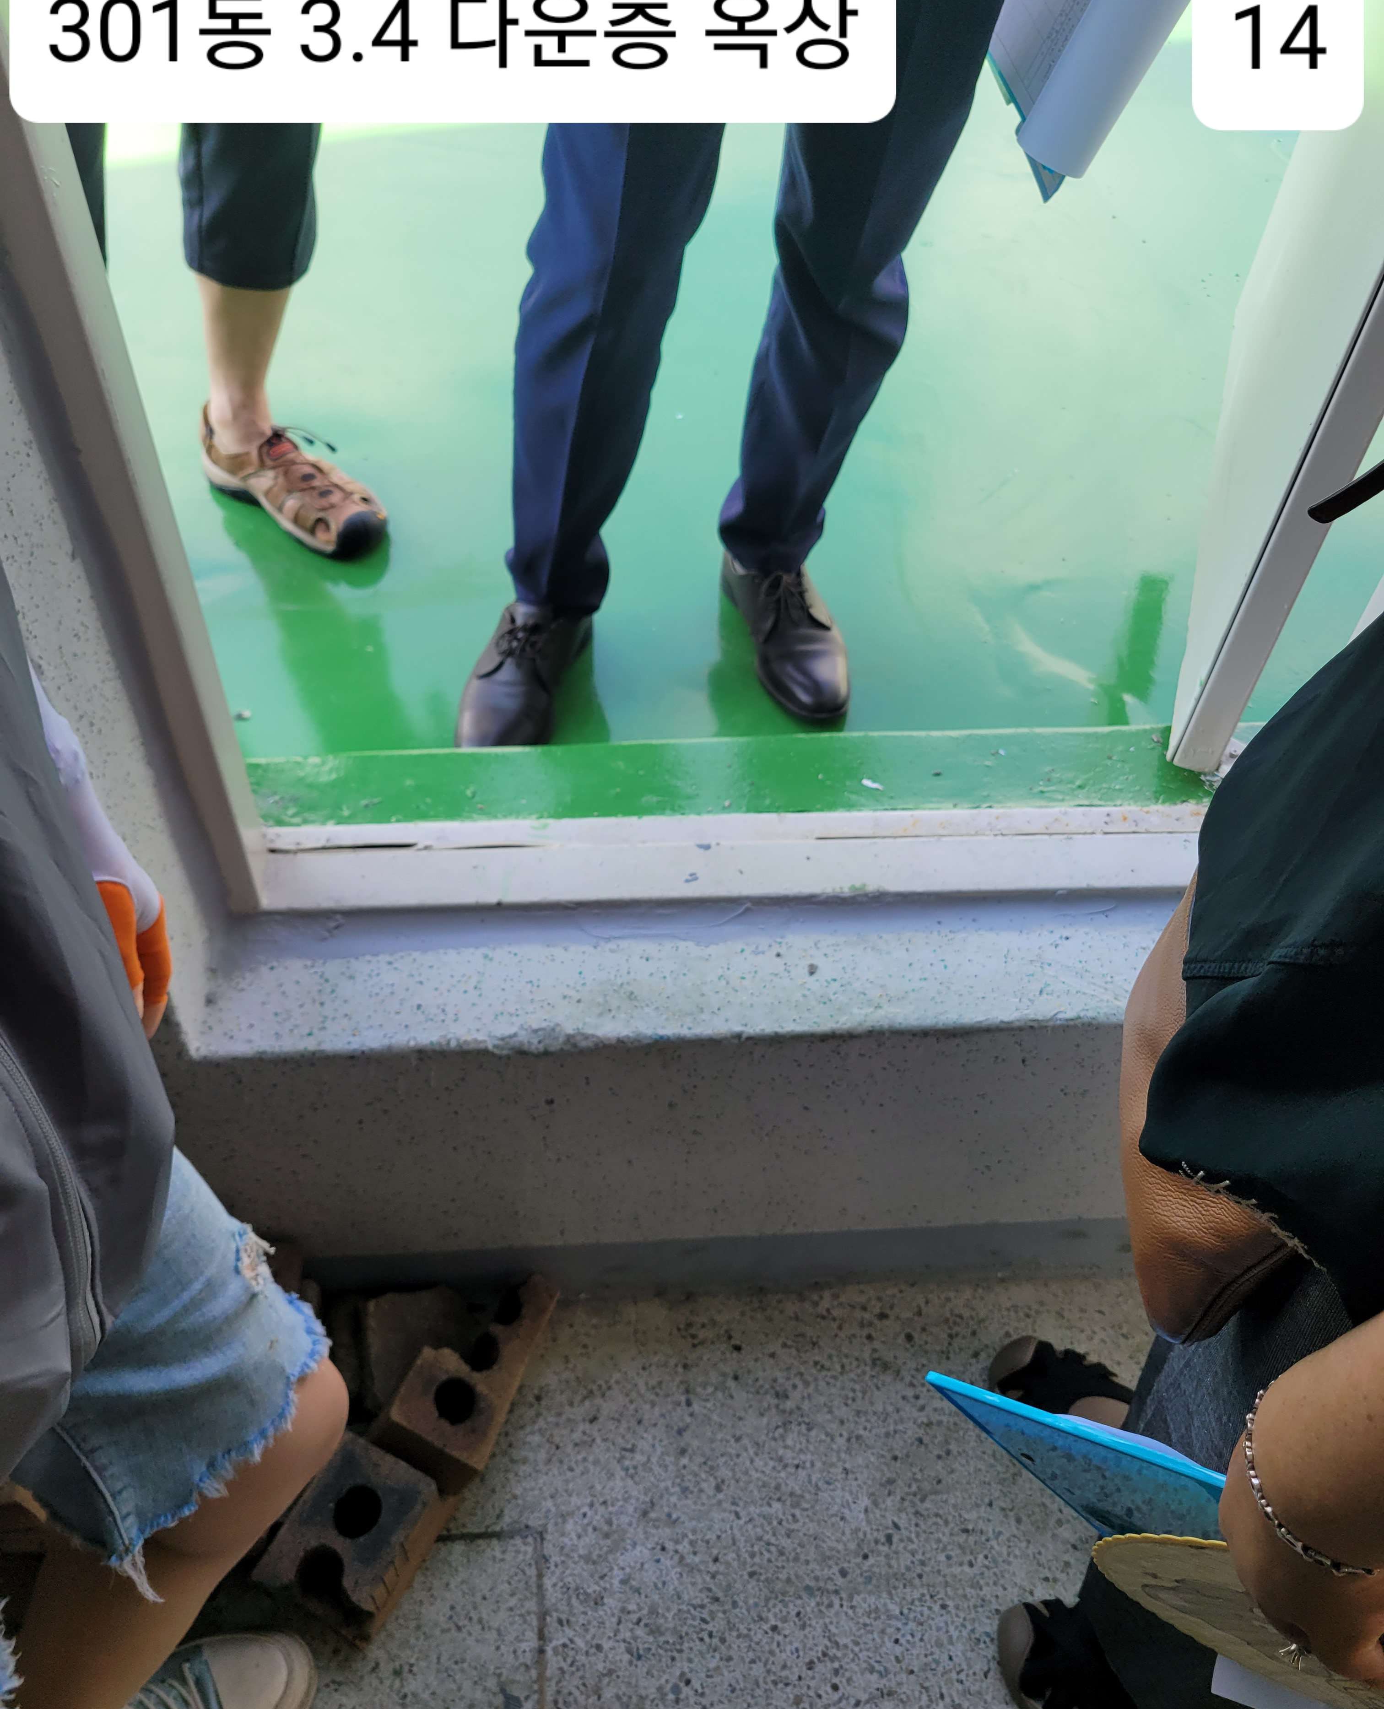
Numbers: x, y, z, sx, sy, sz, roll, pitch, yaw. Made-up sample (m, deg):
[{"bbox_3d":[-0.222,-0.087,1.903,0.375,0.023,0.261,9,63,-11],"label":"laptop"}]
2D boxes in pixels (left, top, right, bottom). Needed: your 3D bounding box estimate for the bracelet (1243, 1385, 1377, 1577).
[{"bbox_3d":[0.205,0.197,0.440,0.062,0.022,0.068,39,38,11],"label":"bracelet"}]

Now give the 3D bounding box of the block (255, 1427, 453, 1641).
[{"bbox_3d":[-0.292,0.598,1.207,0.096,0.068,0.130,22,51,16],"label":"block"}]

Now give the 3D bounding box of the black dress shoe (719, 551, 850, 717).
[{"bbox_3d":[0.107,-0.290,1.627,0.105,0.105,0.287,-11,50,-13],"label":"black dress shoe"}]

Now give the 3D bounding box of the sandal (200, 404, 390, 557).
[{"bbox_3d":[-0.523,-0.498,1.779,0.305,0.100,0.108,34,55,24],"label":"sandal"}]

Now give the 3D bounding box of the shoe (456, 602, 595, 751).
[{"bbox_3d":[-0.181,-0.238,1.566,0.105,0.105,0.285,13,49,8],"label":"shoe"}]

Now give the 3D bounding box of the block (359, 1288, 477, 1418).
[{"bbox_3d":[-0.249,0.479,1.310,0.100,0.060,0.120,-10,50,-11],"label":"block"}]

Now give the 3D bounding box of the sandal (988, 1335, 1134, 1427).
[{"bbox_3d":[0.406,0.531,1.310,0.245,0.080,0.097,19,50,13],"label":"sandal"}]

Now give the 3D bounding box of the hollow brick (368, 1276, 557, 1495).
[{"bbox_3d":[-0.205,0.467,1.273,0.090,0.057,0.190,34,36,-5],"label":"hollow brick"}]

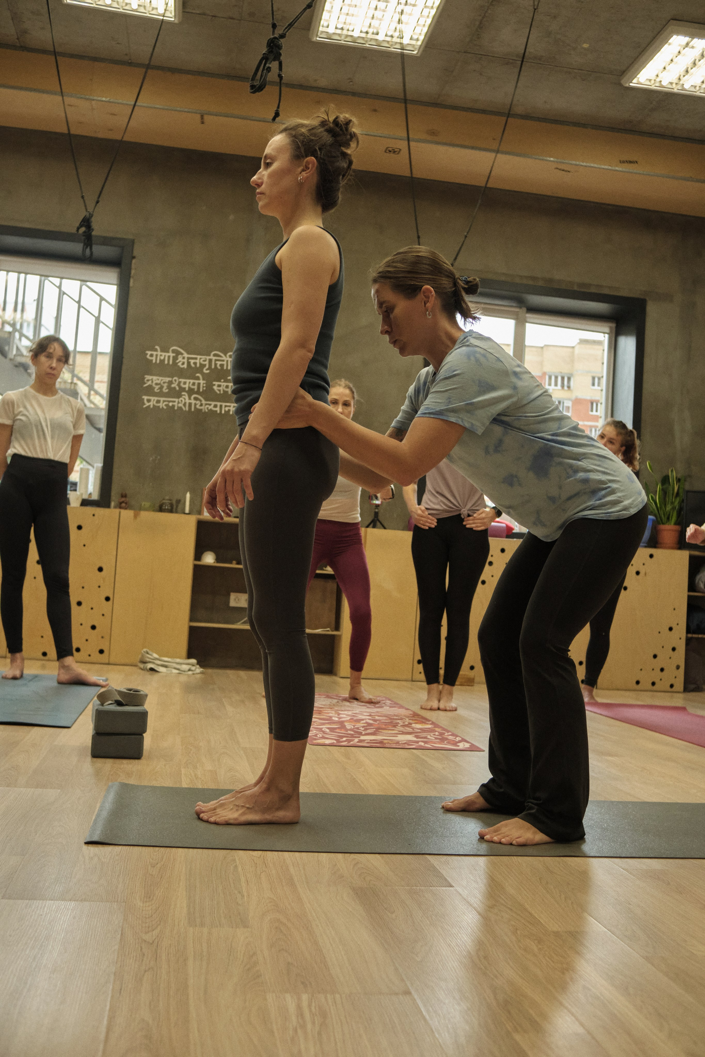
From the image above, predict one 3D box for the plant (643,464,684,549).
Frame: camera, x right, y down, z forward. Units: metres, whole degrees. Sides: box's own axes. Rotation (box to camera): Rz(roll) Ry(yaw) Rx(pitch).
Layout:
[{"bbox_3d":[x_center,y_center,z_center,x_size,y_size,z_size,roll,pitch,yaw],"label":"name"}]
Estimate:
[{"bbox_3d":[2.199,-0.160,7.235,0.270,0.580,0.260,4,-4,-9],"label":"plant"}]

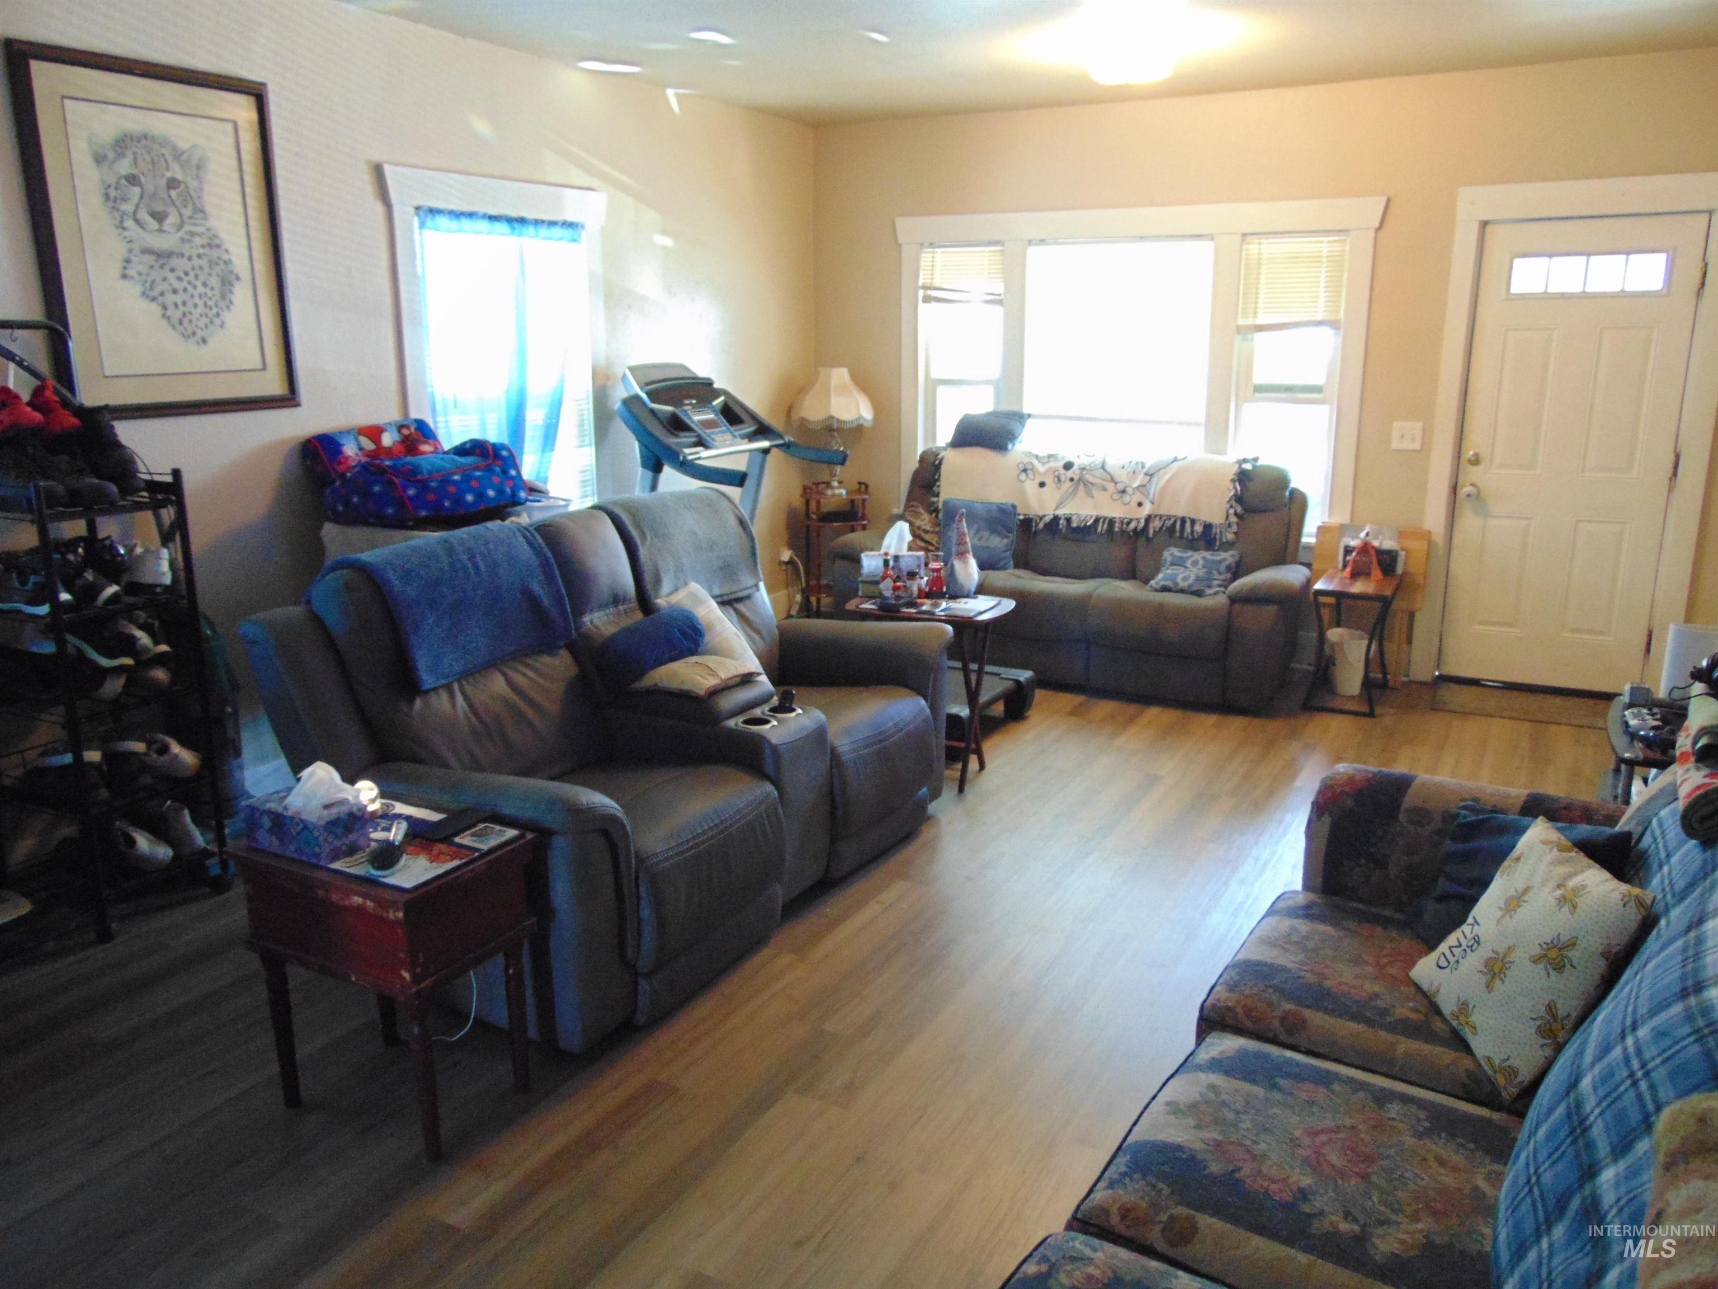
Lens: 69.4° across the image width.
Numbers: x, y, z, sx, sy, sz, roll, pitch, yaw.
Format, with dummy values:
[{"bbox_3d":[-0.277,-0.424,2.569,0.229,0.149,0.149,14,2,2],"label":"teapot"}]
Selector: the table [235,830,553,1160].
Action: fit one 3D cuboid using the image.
[{"bbox_3d":[-1.013,0.716,2.713,0.530,0.605,0.370,7,16,27],"label":"table"}]

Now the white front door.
[{"bbox_3d":[3.090,-0.798,5.447,0.819,2.039,0.050,7,14,28],"label":"white front door"}]

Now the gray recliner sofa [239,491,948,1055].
[{"bbox_3d":[-0.588,0.161,3.591,1.090,1.019,1.880,7,14,28],"label":"gray recliner sofa"}]

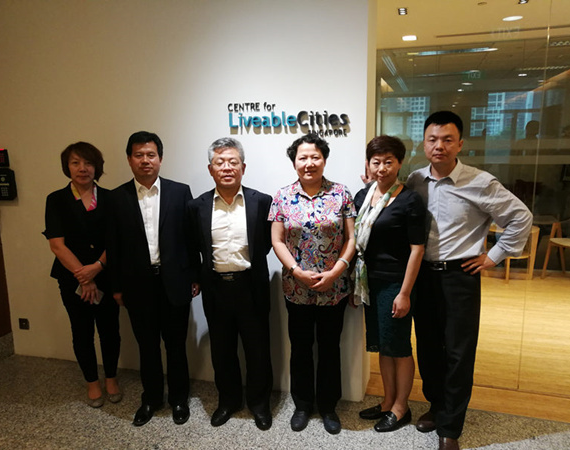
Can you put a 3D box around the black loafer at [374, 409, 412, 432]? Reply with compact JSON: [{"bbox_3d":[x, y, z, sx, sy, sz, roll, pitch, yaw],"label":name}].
[{"bbox_3d":[0.603,1.080,2.658,0.250,0.085,0.090,-7,12,-32],"label":"black loafer"}]

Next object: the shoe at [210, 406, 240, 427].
[{"bbox_3d":[-0.344,1.061,2.767,0.100,0.110,0.280,3,11,21],"label":"shoe"}]

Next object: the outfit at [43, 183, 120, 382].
[{"bbox_3d":[-1.215,0.372,2.865,0.430,1.252,0.270,-5,11,-25],"label":"outfit"}]

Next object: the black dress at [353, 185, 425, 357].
[{"bbox_3d":[0.584,0.276,2.598,0.410,0.971,0.270,7,13,37],"label":"black dress"}]

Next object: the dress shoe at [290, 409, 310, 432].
[{"bbox_3d":[0.076,1.072,2.704,0.090,0.100,0.250,0,10,5],"label":"dress shoe"}]

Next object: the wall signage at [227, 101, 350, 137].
[{"bbox_3d":[0.007,-0.599,2.665,0.706,0.198,0.030,2,11,16],"label":"wall signage"}]

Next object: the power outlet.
[{"bbox_3d":[-1.958,0.747,3.518,0.086,0.086,0.012,2,11,16],"label":"power outlet"}]

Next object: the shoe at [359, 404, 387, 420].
[{"bbox_3d":[0.558,1.063,2.760,0.250,0.085,0.090,-3,10,-14],"label":"shoe"}]

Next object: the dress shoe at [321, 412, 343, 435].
[{"bbox_3d":[0.257,1.074,2.677,0.090,0.100,0.250,-2,10,-6],"label":"dress shoe"}]

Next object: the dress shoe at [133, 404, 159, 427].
[{"bbox_3d":[-0.797,1.065,2.781,0.100,0.110,0.280,3,11,19],"label":"dress shoe"}]

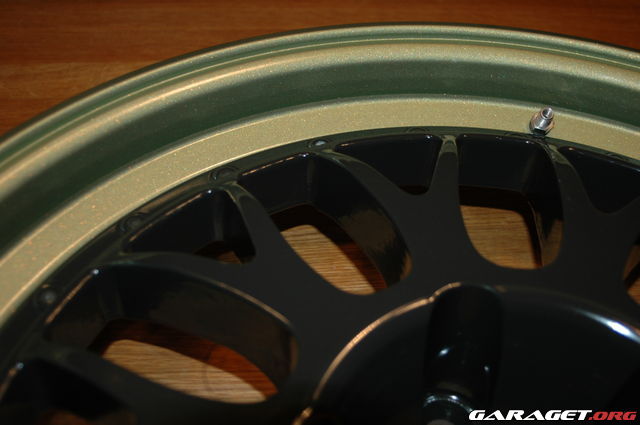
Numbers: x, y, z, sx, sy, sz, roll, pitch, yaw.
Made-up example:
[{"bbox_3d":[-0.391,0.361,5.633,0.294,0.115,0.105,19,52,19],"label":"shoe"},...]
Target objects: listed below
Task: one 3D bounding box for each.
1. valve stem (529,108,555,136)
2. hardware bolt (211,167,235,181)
[{"bbox_3d":[0.117,-0.049,0.399,0.012,0.014,0.012,10,60,6],"label":"valve stem"},{"bbox_3d":[-0.047,-0.018,0.366,0.011,0.005,0.011,2,43,-2],"label":"hardware bolt"}]

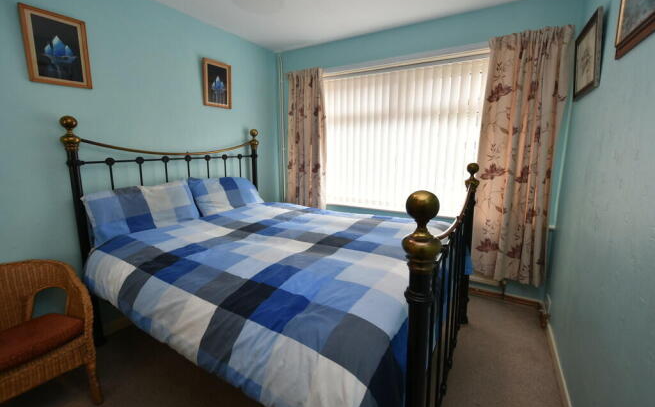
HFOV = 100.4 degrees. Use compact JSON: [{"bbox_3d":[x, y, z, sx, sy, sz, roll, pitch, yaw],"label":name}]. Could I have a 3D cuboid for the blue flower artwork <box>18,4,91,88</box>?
[{"bbox_3d":[-1.558,-0.890,1.585,0.025,0.390,0.285,5,12,31],"label":"blue flower artwork"}]

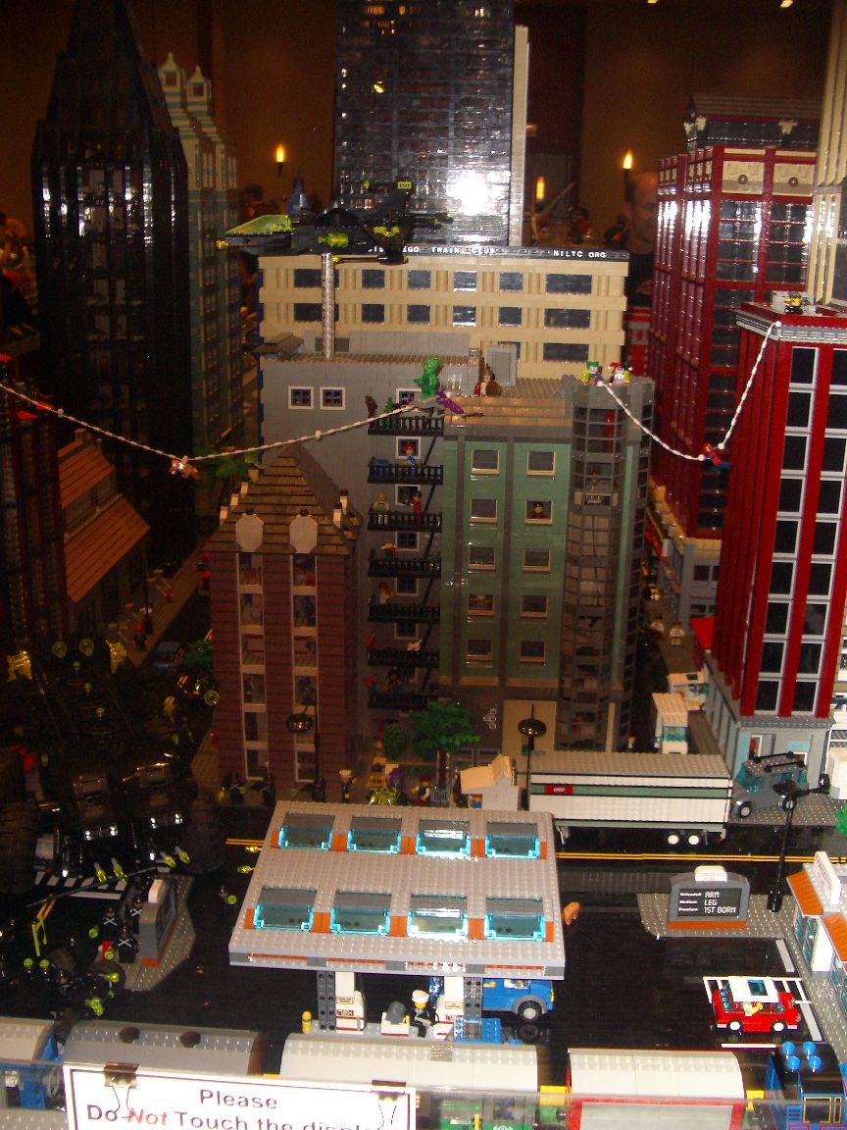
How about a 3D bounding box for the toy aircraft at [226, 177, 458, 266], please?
[{"bbox_3d":[-0.103,-0.412,1.372,0.250,0.095,0.170,-5,18,-16],"label":"toy aircraft"}]

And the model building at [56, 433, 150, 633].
[{"bbox_3d":[-0.647,-0.042,1.981,0.230,0.300,0.420,1,17,3],"label":"model building"}]

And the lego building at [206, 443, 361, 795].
[{"bbox_3d":[-0.171,0.057,1.454,0.177,0.420,0.176,1,17,3],"label":"lego building"}]

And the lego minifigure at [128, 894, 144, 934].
[{"bbox_3d":[-0.296,0.359,1.179,0.024,0.041,0.016,0,17,-3],"label":"lego minifigure"}]

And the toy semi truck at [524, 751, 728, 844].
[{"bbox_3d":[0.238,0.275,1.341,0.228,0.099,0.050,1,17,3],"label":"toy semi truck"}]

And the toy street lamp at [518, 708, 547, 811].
[{"bbox_3d":[0.132,0.238,1.369,0.033,0.141,0.045,1,17,3],"label":"toy street lamp"}]

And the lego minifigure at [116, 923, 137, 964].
[{"bbox_3d":[-0.294,0.373,1.133,0.024,0.041,0.016,0,17,-3],"label":"lego minifigure"}]

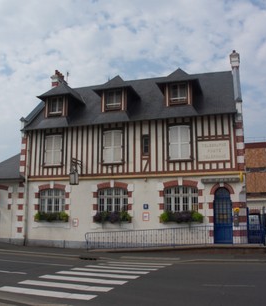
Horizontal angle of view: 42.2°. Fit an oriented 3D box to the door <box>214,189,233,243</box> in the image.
[{"bbox_3d":[4.672,3.263,17.784,0.950,2.850,0.150,-3,-9,17],"label":"door"}]

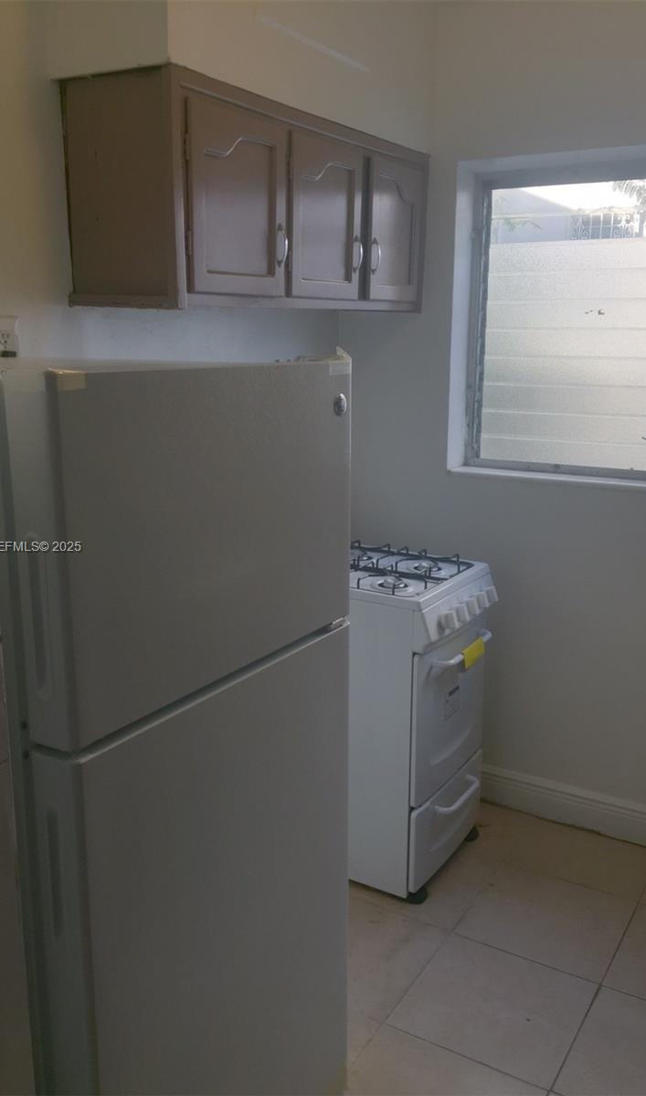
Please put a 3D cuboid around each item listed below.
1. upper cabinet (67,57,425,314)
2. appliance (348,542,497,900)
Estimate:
[{"bbox_3d":[-0.127,-0.922,2.573,0.343,0.495,1.243,8,16,31],"label":"upper cabinet"},{"bbox_3d":[0.156,0.504,2.920,0.635,0.975,0.491,8,16,31],"label":"appliance"}]

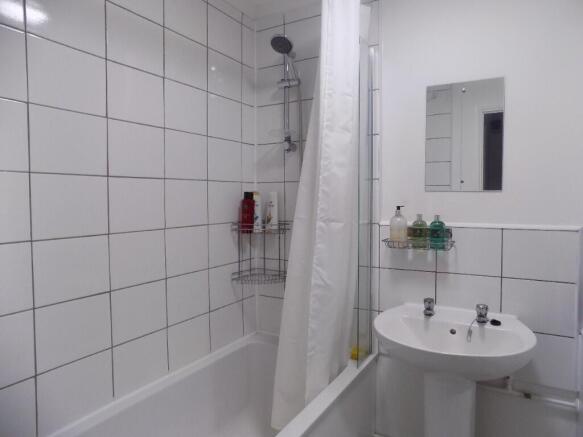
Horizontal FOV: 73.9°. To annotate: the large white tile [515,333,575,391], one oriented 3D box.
[{"bbox_3d":[0.948,0.548,1.479,0.250,0.200,0.010,1,3,30],"label":"large white tile"}]

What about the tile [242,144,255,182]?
[{"bbox_3d":[-0.227,-0.283,2.034,0.010,0.198,0.123,2,3,30],"label":"tile"}]

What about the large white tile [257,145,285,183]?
[{"bbox_3d":[-0.111,-0.288,2.048,0.182,0.200,0.010,1,3,30],"label":"large white tile"}]

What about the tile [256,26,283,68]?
[{"bbox_3d":[-0.112,-0.883,2.009,0.174,0.197,0.010,1,3,30],"label":"tile"}]

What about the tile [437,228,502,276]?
[{"bbox_3d":[0.731,0.137,1.599,0.250,0.200,0.010,1,3,30],"label":"tile"}]

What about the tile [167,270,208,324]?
[{"bbox_3d":[-0.447,0.337,1.686,0.010,0.198,0.248,2,3,30],"label":"tile"}]

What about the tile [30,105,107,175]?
[{"bbox_3d":[-0.696,-0.239,1.223,0.010,0.198,0.248,2,3,30],"label":"tile"}]

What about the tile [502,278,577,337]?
[{"bbox_3d":[0.939,0.344,1.479,0.248,0.198,0.010,2,3,30],"label":"tile"}]

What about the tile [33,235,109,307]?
[{"bbox_3d":[-0.699,0.160,1.246,0.010,0.198,0.248,2,3,30],"label":"tile"}]

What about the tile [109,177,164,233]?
[{"bbox_3d":[-0.578,-0.052,1.449,0.010,0.200,0.250,1,3,30],"label":"tile"}]

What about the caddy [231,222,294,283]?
[{"bbox_3d":[-0.162,0.166,2.022,0.310,0.300,0.190,-1,3,-15],"label":"caddy"}]

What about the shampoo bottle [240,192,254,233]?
[{"bbox_3d":[-0.223,-0.029,1.975,0.067,0.206,0.047,-1,3,-6],"label":"shampoo bottle"}]

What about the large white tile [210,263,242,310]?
[{"bbox_3d":[-0.319,0.325,1.903,0.010,0.198,0.248,2,3,30],"label":"large white tile"}]

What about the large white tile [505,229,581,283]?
[{"bbox_3d":[0.930,0.140,1.458,0.237,0.189,0.010,1,3,30],"label":"large white tile"}]

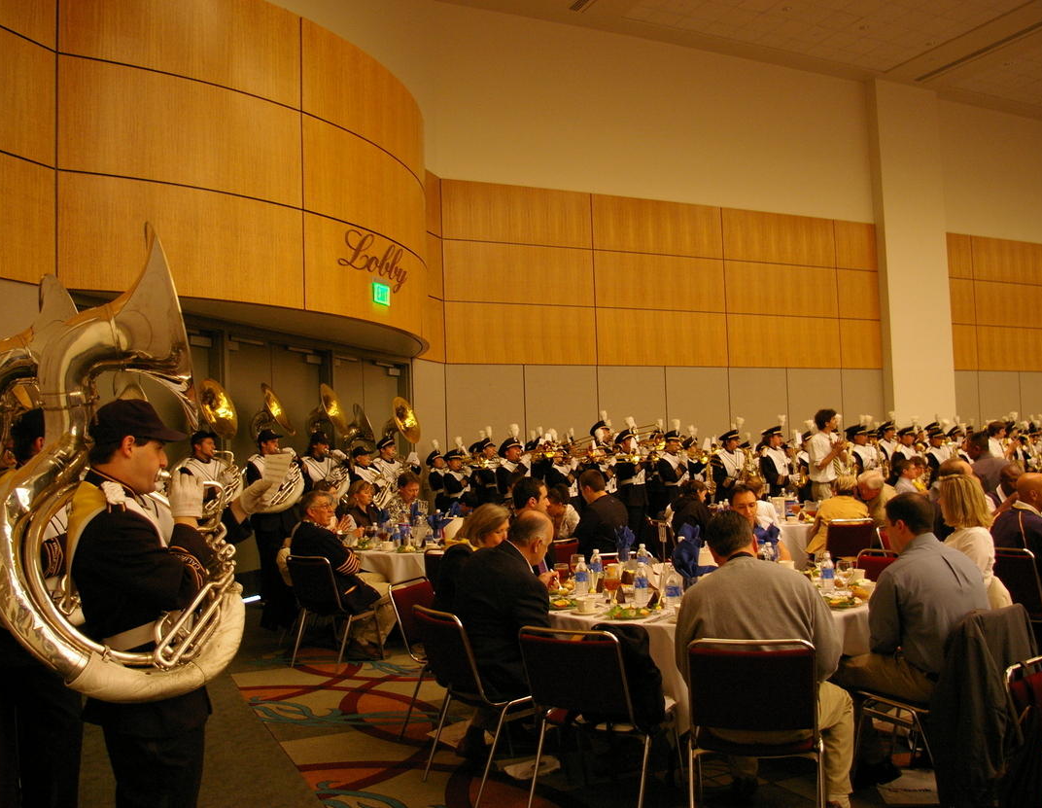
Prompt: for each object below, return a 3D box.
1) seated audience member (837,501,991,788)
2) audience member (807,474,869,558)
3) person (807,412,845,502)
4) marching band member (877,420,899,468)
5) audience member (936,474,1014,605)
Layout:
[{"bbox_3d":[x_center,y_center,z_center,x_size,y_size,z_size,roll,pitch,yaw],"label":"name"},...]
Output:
[{"bbox_3d":[1.784,1.069,4.064,0.530,1.330,0.790,1,-4,-36],"label":"seated audience member"},{"bbox_3d":[3.124,1.327,8.884,0.500,1.270,0.750,-1,-3,-16],"label":"audience member"},{"bbox_3d":[3.190,1.035,9.500,0.500,1.900,0.520,-3,-4,25],"label":"person"},{"bbox_3d":[5.282,1.203,13.144,0.460,1.860,0.500,-3,-4,28],"label":"marching band member"},{"bbox_3d":[2.161,1.067,4.780,0.770,1.350,0.500,-4,-4,29],"label":"audience member"}]

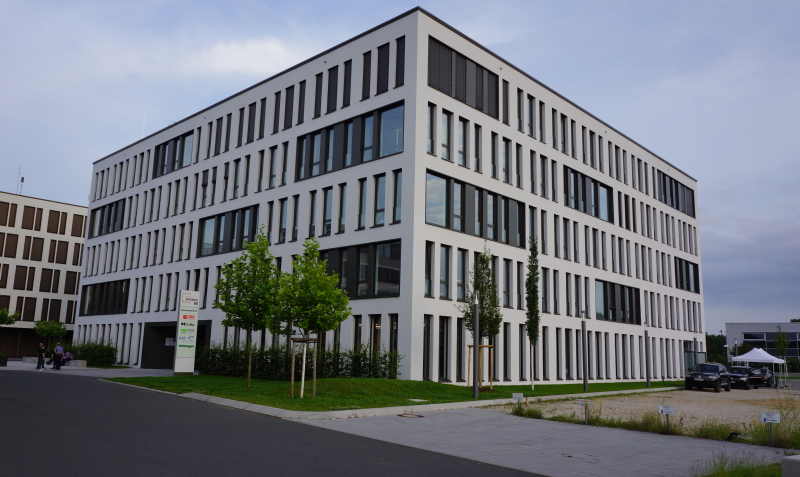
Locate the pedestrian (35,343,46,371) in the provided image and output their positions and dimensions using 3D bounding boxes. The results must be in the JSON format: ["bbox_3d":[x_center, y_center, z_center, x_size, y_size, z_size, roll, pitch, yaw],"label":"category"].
[{"bbox_3d":[-24.419,8.064,40.950,0.450,1.760,0.520,4,-11,-14],"label":"pedestrian"}]

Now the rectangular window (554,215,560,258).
[{"bbox_3d":[9.937,-0.142,38.274,0.200,2.779,0.633,-9,-15,44],"label":"rectangular window"}]

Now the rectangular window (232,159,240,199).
[{"bbox_3d":[-10.951,-3.957,40.268,0.891,2.770,0.200,-9,-15,42],"label":"rectangular window"}]

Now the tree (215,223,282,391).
[{"bbox_3d":[-6.284,2.838,25.264,2.900,6.843,2.900,4,-11,-13],"label":"tree"}]

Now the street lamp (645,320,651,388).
[{"bbox_3d":[16.596,7.764,40.258,0.230,4.336,0.230,-9,-15,44],"label":"street lamp"}]

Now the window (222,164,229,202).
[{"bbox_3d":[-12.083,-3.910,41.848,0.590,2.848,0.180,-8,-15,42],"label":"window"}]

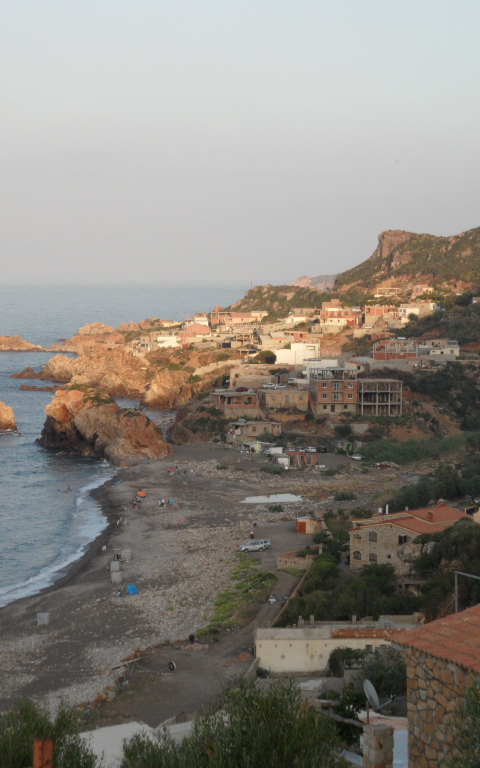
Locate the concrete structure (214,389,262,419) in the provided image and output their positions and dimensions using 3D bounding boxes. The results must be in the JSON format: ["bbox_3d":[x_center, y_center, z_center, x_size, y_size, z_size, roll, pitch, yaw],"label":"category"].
[{"bbox_3d":[-0.670,5.440,476.140,9.400,6.400,12.000,-1,4,-17],"label":"concrete structure"}]

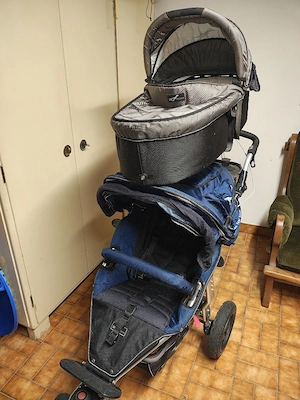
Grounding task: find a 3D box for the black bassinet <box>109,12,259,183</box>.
[{"bbox_3d":[0.151,-0.478,1.170,0.430,0.510,0.860,10,33,29],"label":"black bassinet"}]

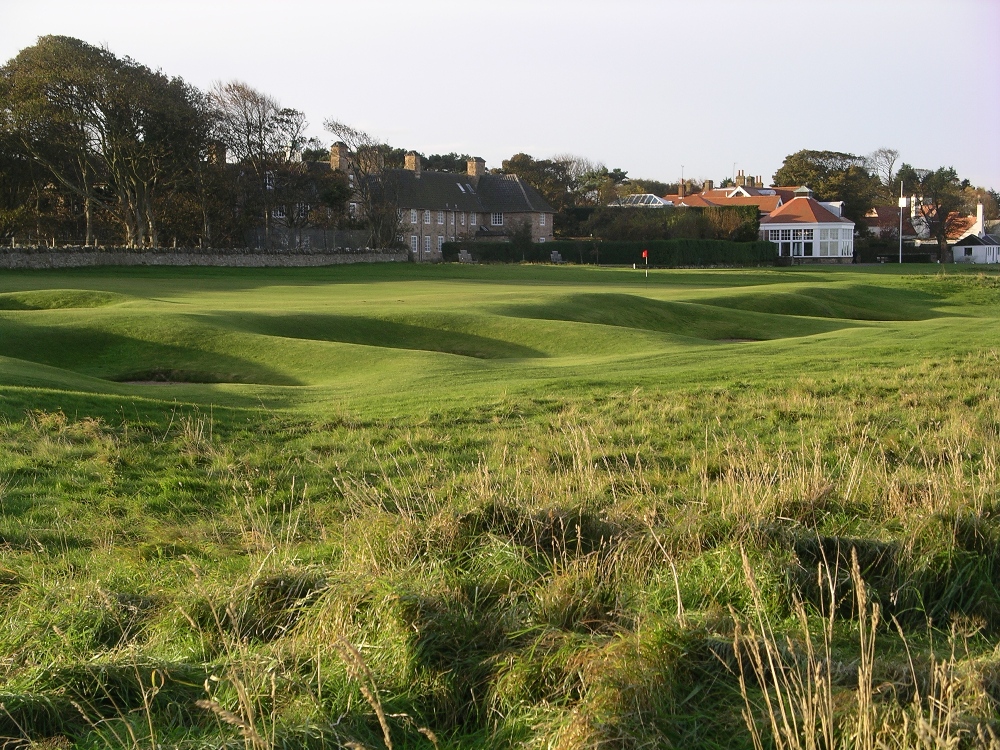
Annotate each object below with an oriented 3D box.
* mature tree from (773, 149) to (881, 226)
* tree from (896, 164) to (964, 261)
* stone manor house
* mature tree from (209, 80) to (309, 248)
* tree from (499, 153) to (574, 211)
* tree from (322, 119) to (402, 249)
[{"bbox_3d":[41.980,-21.968,311.282,13.330,14.250,12.660,0,3,0],"label":"mature tree"},{"bbox_3d":[48.965,-18.455,275.415,7.420,10.920,7.420,0,3,0],"label":"tree"},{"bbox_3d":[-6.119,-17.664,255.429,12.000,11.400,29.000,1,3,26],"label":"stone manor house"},{"bbox_3d":[-22.293,-18.737,223.332,8.860,16.850,8.420,0,3,0],"label":"mature tree"},{"bbox_3d":[4.543,-20.996,301.319,9.080,13.330,9.080,0,3,0],"label":"tree"},{"bbox_3d":[-13.486,-18.085,237.384,7.530,14.100,7.160,0,3,0],"label":"tree"}]

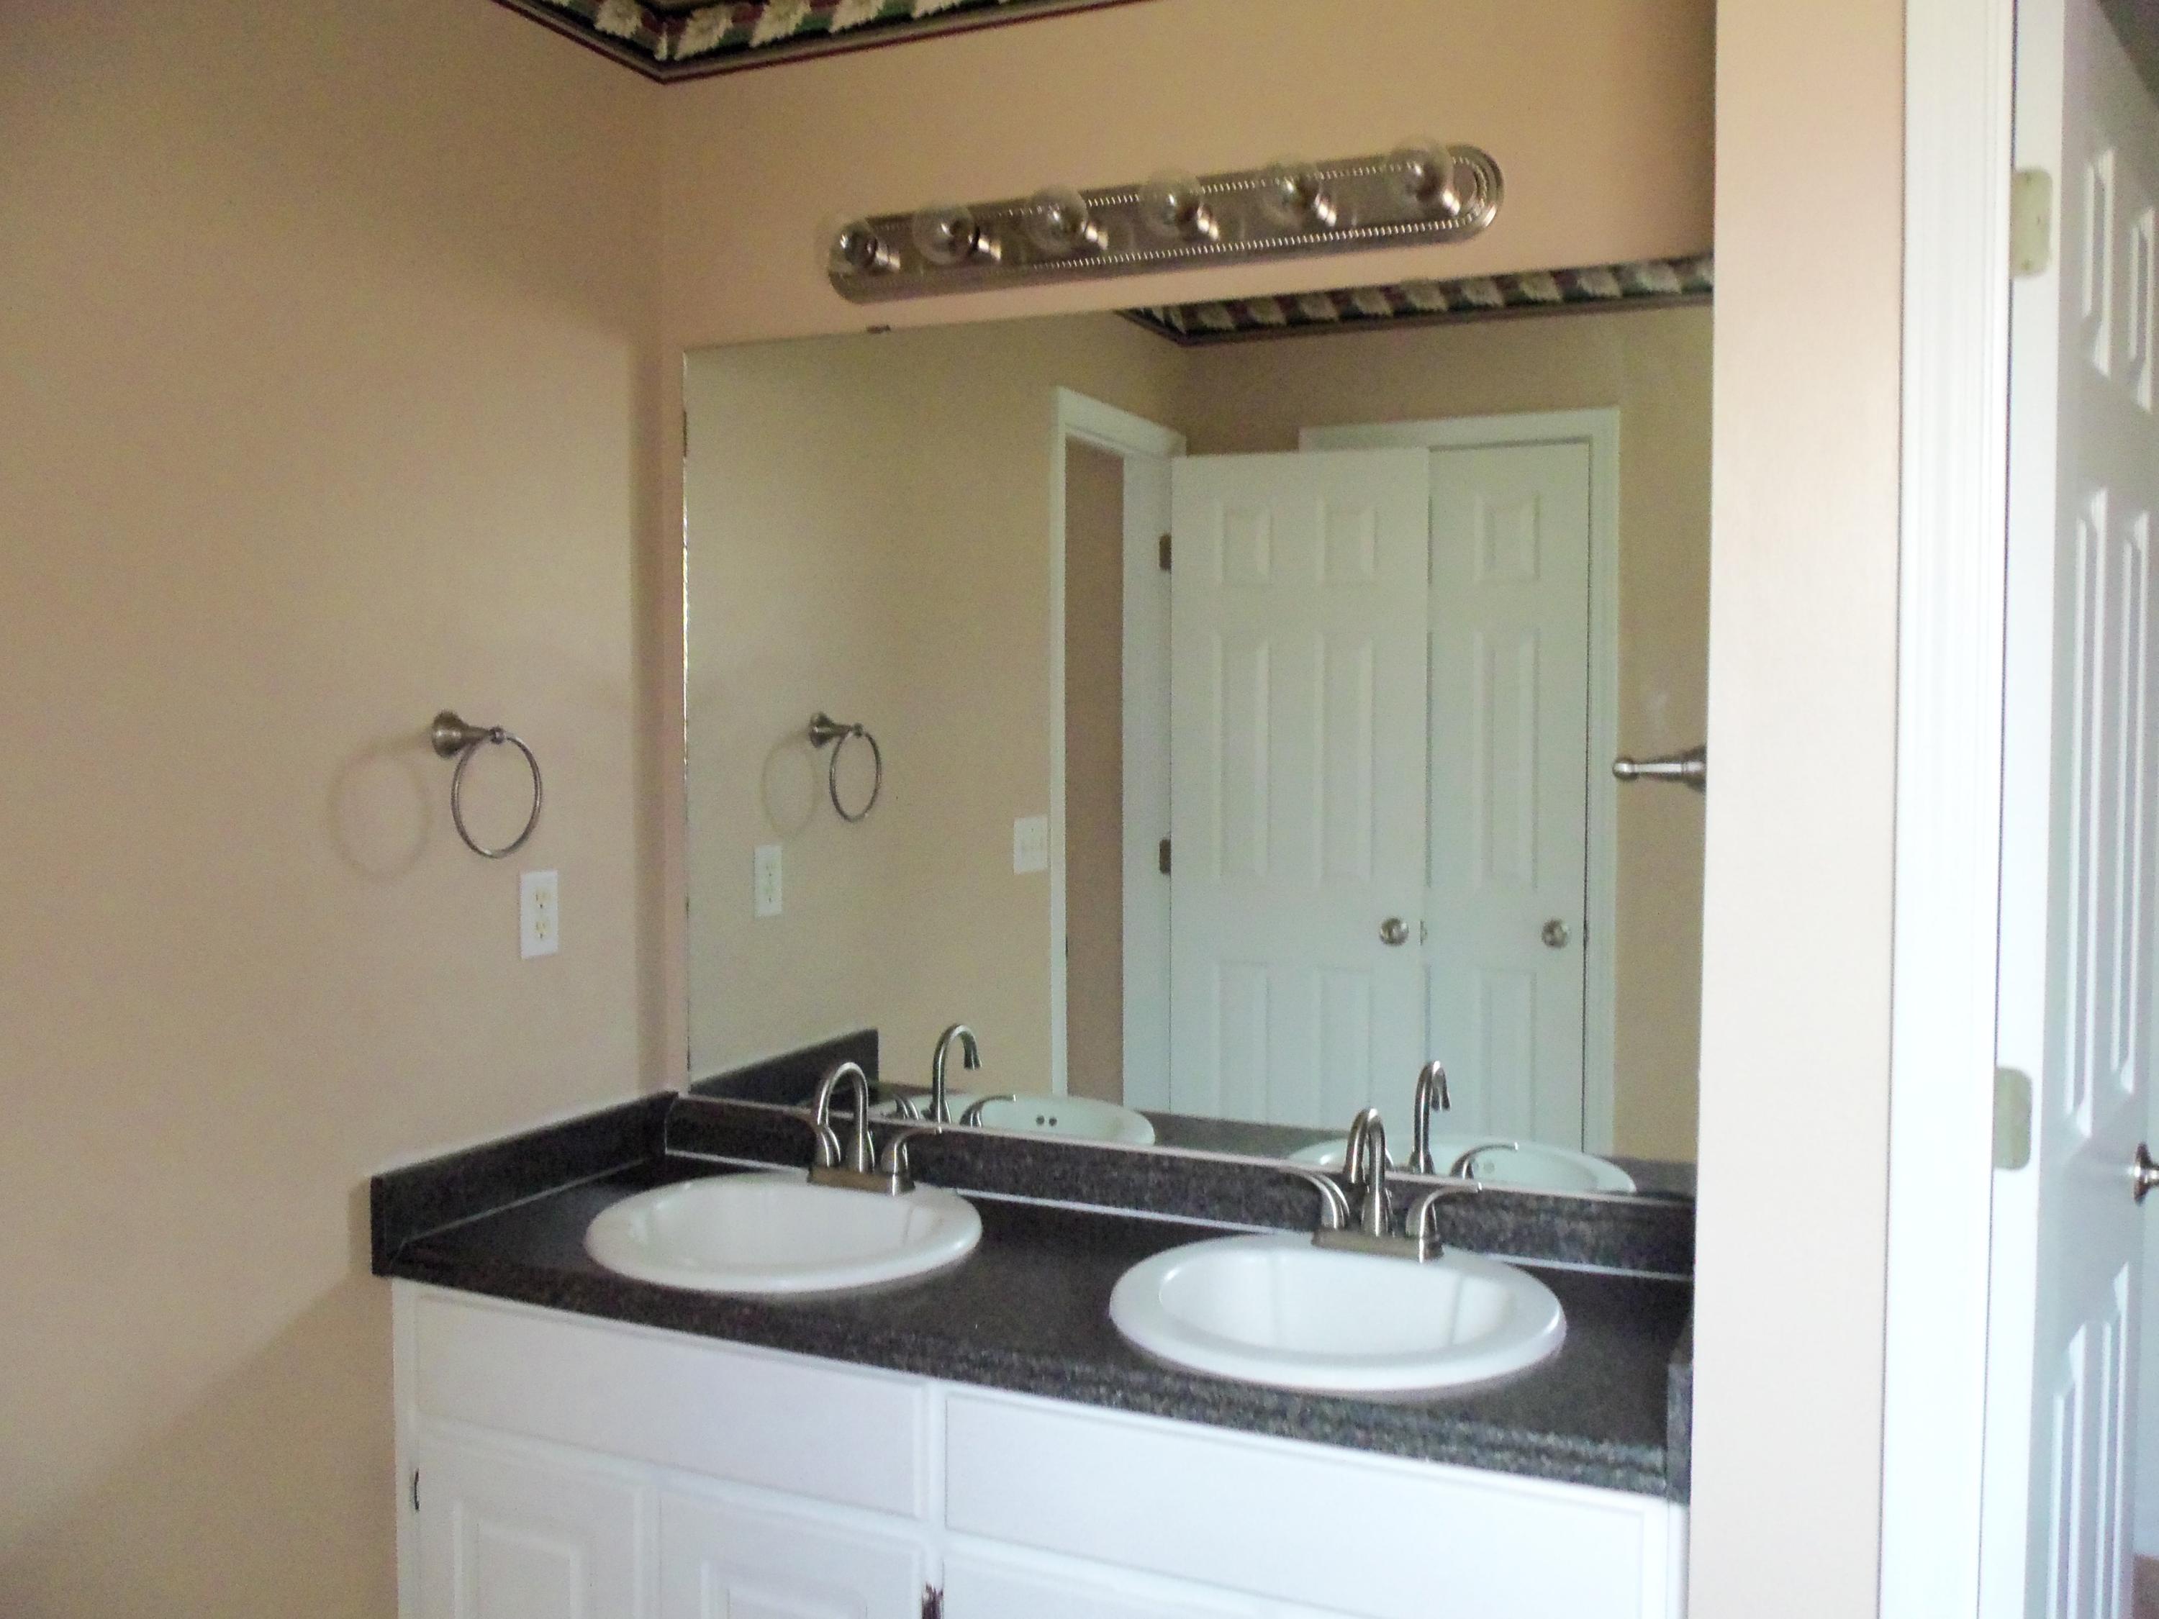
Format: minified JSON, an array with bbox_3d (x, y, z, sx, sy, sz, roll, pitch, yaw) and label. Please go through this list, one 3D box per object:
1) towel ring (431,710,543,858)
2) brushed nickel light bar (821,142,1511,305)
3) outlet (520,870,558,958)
[{"bbox_3d":[-0.749,-0.032,2.264,0.084,0.183,0.158,1,3,24],"label":"towel ring"},{"bbox_3d":[0.053,-0.744,2.261,0.920,0.116,0.140,1,3,24],"label":"brushed nickel light bar"},{"bbox_3d":[-0.722,0.140,2.423,0.008,0.115,0.071,1,3,24],"label":"outlet"}]

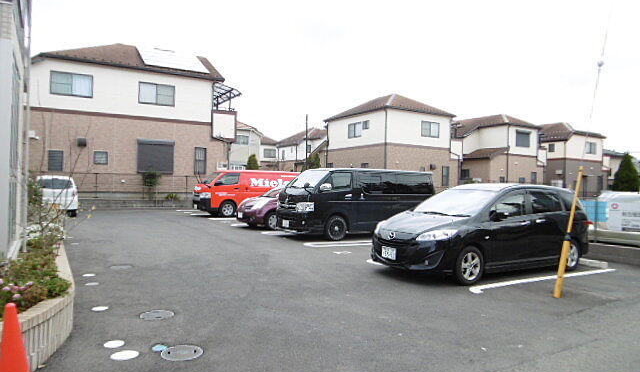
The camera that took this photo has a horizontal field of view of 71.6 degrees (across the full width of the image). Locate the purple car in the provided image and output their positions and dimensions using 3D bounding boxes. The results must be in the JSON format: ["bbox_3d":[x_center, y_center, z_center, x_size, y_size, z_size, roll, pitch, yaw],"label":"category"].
[{"bbox_3d":[-0.841,0.637,15.146,3.950,1.520,1.690,1,0,-31],"label":"purple car"}]

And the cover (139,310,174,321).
[{"bbox_3d":[-1.786,1.435,4.877,0.365,0.025,0.365,1,0,-31],"label":"cover"}]

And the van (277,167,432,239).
[{"bbox_3d":[1.179,0.477,13.130,4.695,1.960,1.695,1,0,-31],"label":"van"}]

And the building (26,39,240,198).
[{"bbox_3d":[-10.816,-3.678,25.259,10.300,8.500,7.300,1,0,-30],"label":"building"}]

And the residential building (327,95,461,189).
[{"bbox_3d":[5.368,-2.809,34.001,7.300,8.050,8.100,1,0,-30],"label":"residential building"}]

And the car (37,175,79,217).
[{"bbox_3d":[-10.588,0.341,17.821,1.475,1.630,3.395,1,0,-30],"label":"car"}]

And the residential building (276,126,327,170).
[{"bbox_3d":[-1.420,-3.371,60.000,7.200,8.600,8.400,1,0,-31],"label":"residential building"}]

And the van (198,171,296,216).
[{"bbox_3d":[-3.157,0.335,20.024,4.695,1.980,1.695,1,0,-31],"label":"van"}]

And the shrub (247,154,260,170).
[{"bbox_3d":[-6.445,-1.048,43.000,1.450,3.900,1.450,1,0,-31],"label":"shrub"}]

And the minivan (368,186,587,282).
[{"bbox_3d":[3.132,0.757,8.373,4.585,1.615,1.750,1,0,-30],"label":"minivan"}]

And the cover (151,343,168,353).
[{"bbox_3d":[-1.412,1.447,3.929,0.165,0.020,0.165,1,0,-31],"label":"cover"}]

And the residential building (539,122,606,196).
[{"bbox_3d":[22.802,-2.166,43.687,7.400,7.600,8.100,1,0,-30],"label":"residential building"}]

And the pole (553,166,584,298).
[{"bbox_3d":[3.534,0.649,6.261,0.110,1.878,0.110,10,0,-30],"label":"pole"}]

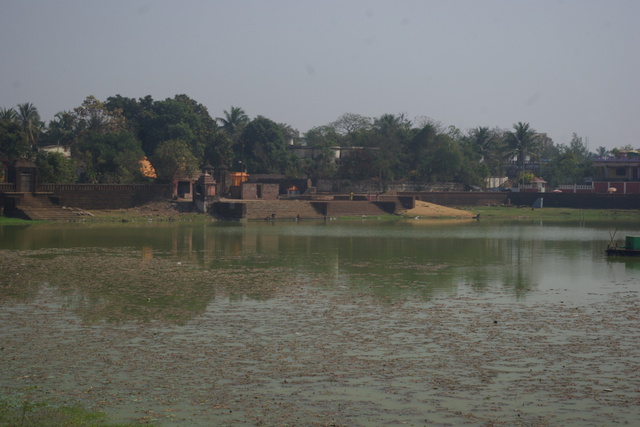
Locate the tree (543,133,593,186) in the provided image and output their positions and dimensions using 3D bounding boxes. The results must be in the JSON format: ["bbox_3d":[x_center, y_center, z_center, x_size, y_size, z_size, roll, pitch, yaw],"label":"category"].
[{"bbox_3d":[48.760,-10.500,286.080,10.600,10.790,10.070,1,1,0],"label":"tree"}]

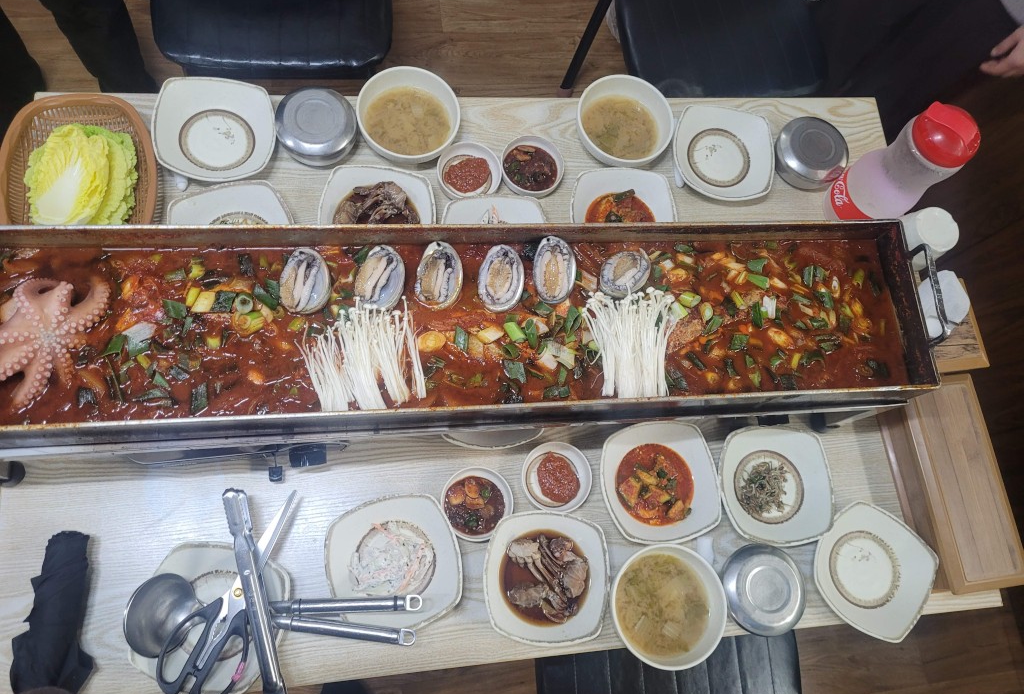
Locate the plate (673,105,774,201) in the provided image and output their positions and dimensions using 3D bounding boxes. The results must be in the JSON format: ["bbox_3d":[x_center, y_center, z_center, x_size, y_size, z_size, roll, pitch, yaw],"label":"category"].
[{"bbox_3d":[0.300,-0.274,1.102,0.148,0.034,0.148,7,73,-6],"label":"plate"}]

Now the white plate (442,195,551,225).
[{"bbox_3d":[-0.021,-0.127,1.011,0.148,0.034,0.148,-2,74,-9],"label":"white plate"}]

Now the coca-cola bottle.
[{"bbox_3d":[0.521,-0.235,1.030,0.097,0.226,0.097,2,73,-8],"label":"coca-cola bottle"}]

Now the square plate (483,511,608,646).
[{"bbox_3d":[0.039,0.271,0.909,0.149,0.034,0.149,1,74,-8],"label":"square plate"}]

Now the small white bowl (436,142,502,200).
[{"bbox_3d":[-0.059,-0.233,1.044,0.087,0.031,0.087,2,73,-8],"label":"small white bowl"}]

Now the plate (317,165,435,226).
[{"bbox_3d":[-0.175,-0.163,1.004,0.149,0.034,0.149,3,73,-8],"label":"plate"}]

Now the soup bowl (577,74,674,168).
[{"bbox_3d":[0.151,-0.304,1.075,0.137,0.061,0.137,2,73,-8],"label":"soup bowl"}]

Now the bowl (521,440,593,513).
[{"bbox_3d":[0.053,0.162,0.945,0.087,0.031,0.087,2,73,-8],"label":"bowl"}]

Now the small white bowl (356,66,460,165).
[{"bbox_3d":[-0.138,-0.299,1.032,0.136,0.061,0.136,-3,74,-9],"label":"small white bowl"}]

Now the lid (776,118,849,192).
[{"bbox_3d":[0.430,-0.277,1.110,0.107,0.056,0.107,2,73,-8],"label":"lid"}]

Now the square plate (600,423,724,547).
[{"bbox_3d":[0.180,0.170,0.960,0.149,0.034,0.149,-8,75,-11],"label":"square plate"}]

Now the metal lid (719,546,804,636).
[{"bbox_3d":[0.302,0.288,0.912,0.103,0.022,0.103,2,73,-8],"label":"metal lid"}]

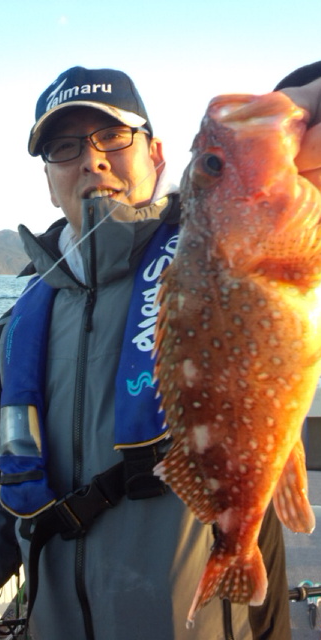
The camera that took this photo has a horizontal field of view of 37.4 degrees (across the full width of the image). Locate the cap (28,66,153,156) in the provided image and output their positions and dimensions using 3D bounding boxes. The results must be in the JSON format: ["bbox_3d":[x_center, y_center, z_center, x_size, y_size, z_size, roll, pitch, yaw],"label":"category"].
[{"bbox_3d":[-0.109,-0.313,0.703,0.175,0.128,0.272,-12,6,6],"label":"cap"}]

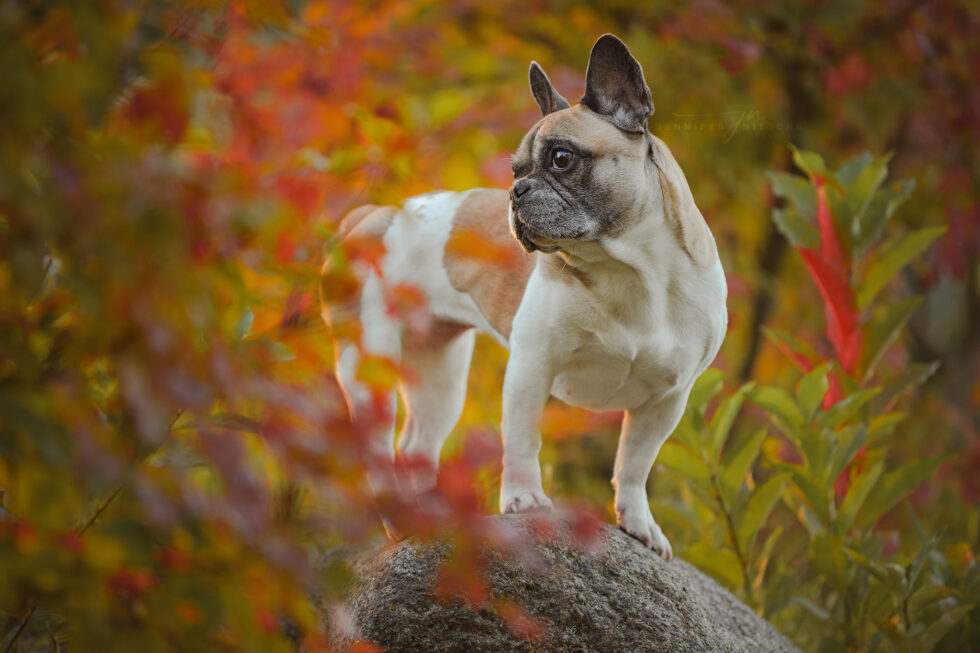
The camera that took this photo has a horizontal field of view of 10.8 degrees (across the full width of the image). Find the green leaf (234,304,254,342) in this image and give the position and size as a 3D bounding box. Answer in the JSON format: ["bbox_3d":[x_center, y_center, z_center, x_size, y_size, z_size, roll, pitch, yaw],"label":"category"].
[{"bbox_3d":[-0.251,-0.004,5.300,0.021,0.037,0.020,6,0,2],"label":"green leaf"}]

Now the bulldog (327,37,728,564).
[{"bbox_3d":[0.029,-0.032,4.920,0.220,0.480,0.420,-1,2,-30],"label":"bulldog"}]

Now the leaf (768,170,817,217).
[{"bbox_3d":[0.314,-0.133,5.300,0.072,0.031,0.016,44,-6,-9],"label":"leaf"}]

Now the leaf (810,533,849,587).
[{"bbox_3d":[0.348,0.239,5.300,0.037,0.055,0.018,0,9,0],"label":"leaf"}]

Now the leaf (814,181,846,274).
[{"bbox_3d":[0.363,-0.105,5.500,0.022,0.103,0.025,-14,0,-4],"label":"leaf"}]

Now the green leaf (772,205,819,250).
[{"bbox_3d":[0.315,-0.100,5.300,0.064,0.029,0.016,44,-6,-9],"label":"green leaf"}]

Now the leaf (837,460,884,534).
[{"bbox_3d":[0.396,0.182,5.500,0.023,0.088,0.025,30,0,8],"label":"leaf"}]

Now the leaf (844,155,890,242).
[{"bbox_3d":[0.403,-0.136,5.500,0.030,0.100,0.028,24,0,7],"label":"leaf"}]

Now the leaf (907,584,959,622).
[{"bbox_3d":[0.445,0.279,5.200,0.058,0.026,0.018,-26,-8,9],"label":"leaf"}]

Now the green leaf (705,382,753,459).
[{"bbox_3d":[0.256,0.100,5.500,0.025,0.090,0.025,29,0,8],"label":"green leaf"}]

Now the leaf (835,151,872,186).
[{"bbox_3d":[0.390,-0.164,5.530,0.028,0.053,0.025,34,0,10],"label":"leaf"}]

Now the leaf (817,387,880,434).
[{"bbox_3d":[0.382,0.088,5.500,0.079,0.022,0.025,-35,-14,0],"label":"leaf"}]

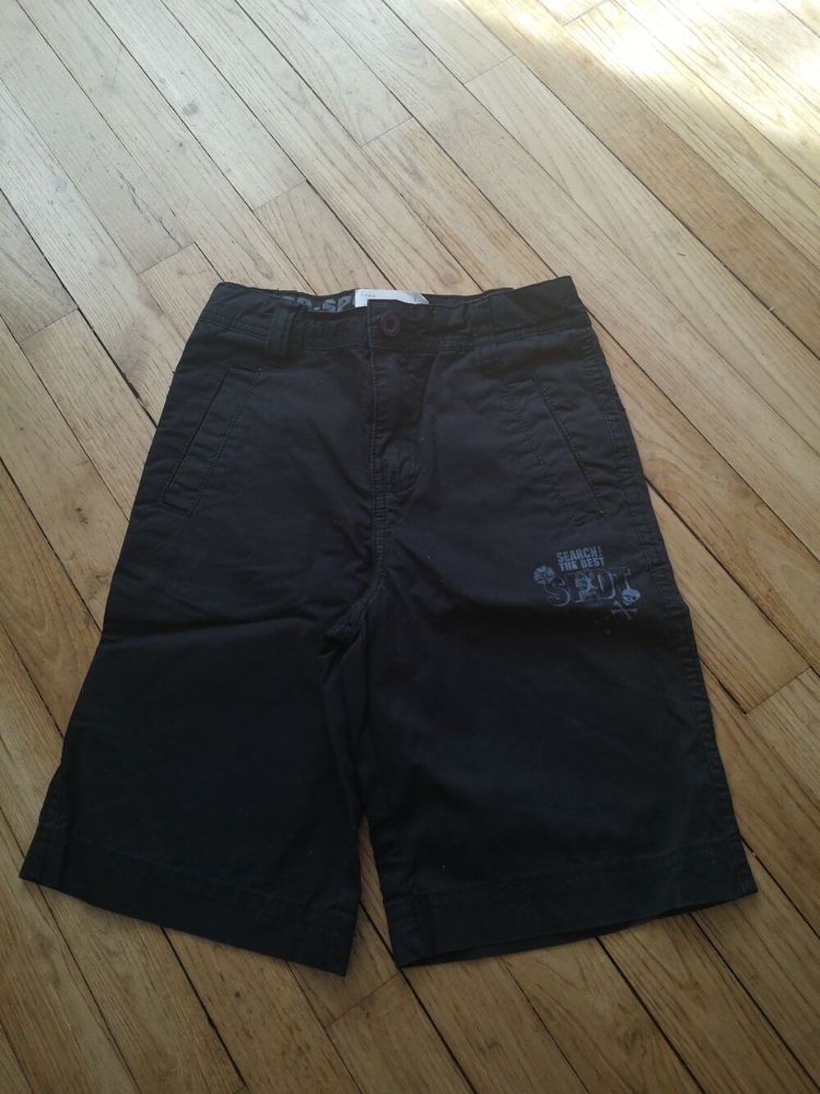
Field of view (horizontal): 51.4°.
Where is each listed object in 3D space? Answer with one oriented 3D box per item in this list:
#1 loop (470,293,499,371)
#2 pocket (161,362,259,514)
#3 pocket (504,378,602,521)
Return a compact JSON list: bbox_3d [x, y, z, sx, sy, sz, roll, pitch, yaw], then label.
[{"bbox_3d":[0.057,-0.166,0.667,0.019,0.010,0.064,-3,77,2],"label":"loop"},{"bbox_3d":[-0.152,-0.083,0.656,0.025,0.012,0.128,19,75,9],"label":"pocket"},{"bbox_3d":[0.107,-0.074,0.640,0.025,0.012,0.124,-22,73,-5],"label":"pocket"}]

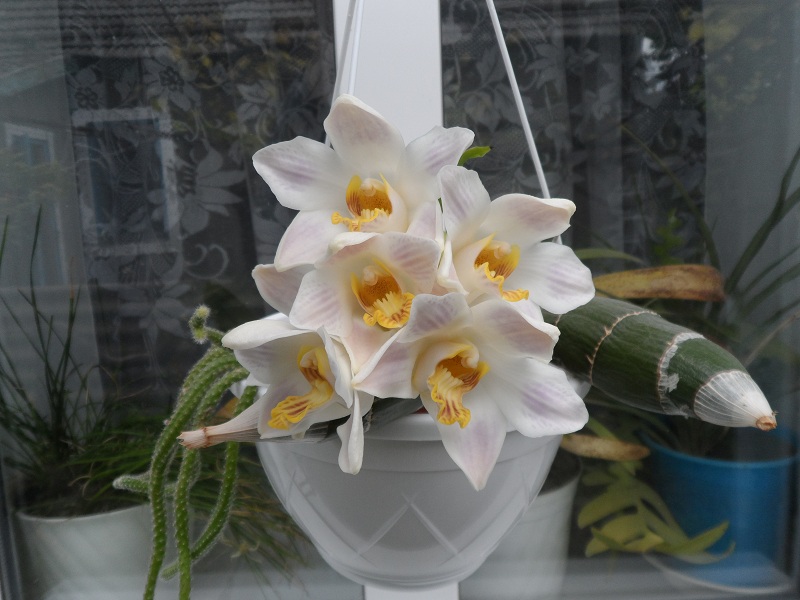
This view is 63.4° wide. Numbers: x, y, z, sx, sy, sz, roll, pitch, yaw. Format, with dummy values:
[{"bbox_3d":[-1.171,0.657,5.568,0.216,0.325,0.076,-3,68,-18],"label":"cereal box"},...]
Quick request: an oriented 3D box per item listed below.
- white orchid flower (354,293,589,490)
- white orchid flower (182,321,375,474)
[{"bbox_3d":[0.031,0.040,0.283,0.094,0.080,0.047,-3,15,-5],"label":"white orchid flower"},{"bbox_3d":[-0.053,0.043,0.289,0.068,0.064,0.047,1,15,26],"label":"white orchid flower"}]

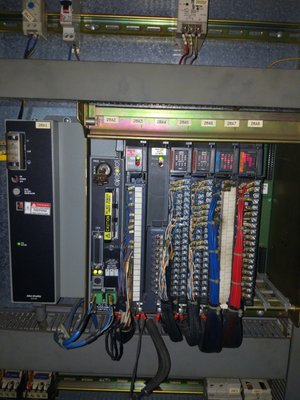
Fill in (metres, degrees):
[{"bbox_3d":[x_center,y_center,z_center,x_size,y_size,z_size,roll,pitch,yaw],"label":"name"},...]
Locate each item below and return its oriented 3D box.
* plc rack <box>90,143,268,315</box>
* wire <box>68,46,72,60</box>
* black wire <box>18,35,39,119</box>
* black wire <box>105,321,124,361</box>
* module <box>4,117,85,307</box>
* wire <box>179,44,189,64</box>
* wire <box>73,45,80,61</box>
[{"bbox_3d":[0.035,0.036,0.529,0.245,0.252,0.150,1,6,0],"label":"plc rack"},{"bbox_3d":[-0.130,-0.240,0.530,0.006,0.023,0.006,1,6,0],"label":"wire"},{"bbox_3d":[-0.205,-0.208,0.545,0.034,0.142,0.030,1,6,0],"label":"black wire"},{"bbox_3d":[-0.053,0.211,0.485,0.031,0.060,0.028,1,6,0],"label":"black wire"},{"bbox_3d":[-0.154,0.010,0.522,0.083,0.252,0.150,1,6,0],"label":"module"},{"bbox_3d":[0.054,-0.235,0.520,0.016,0.035,0.009,1,6,0],"label":"wire"},{"bbox_3d":[-0.120,-0.242,0.530,0.012,0.026,0.008,1,6,0],"label":"wire"}]

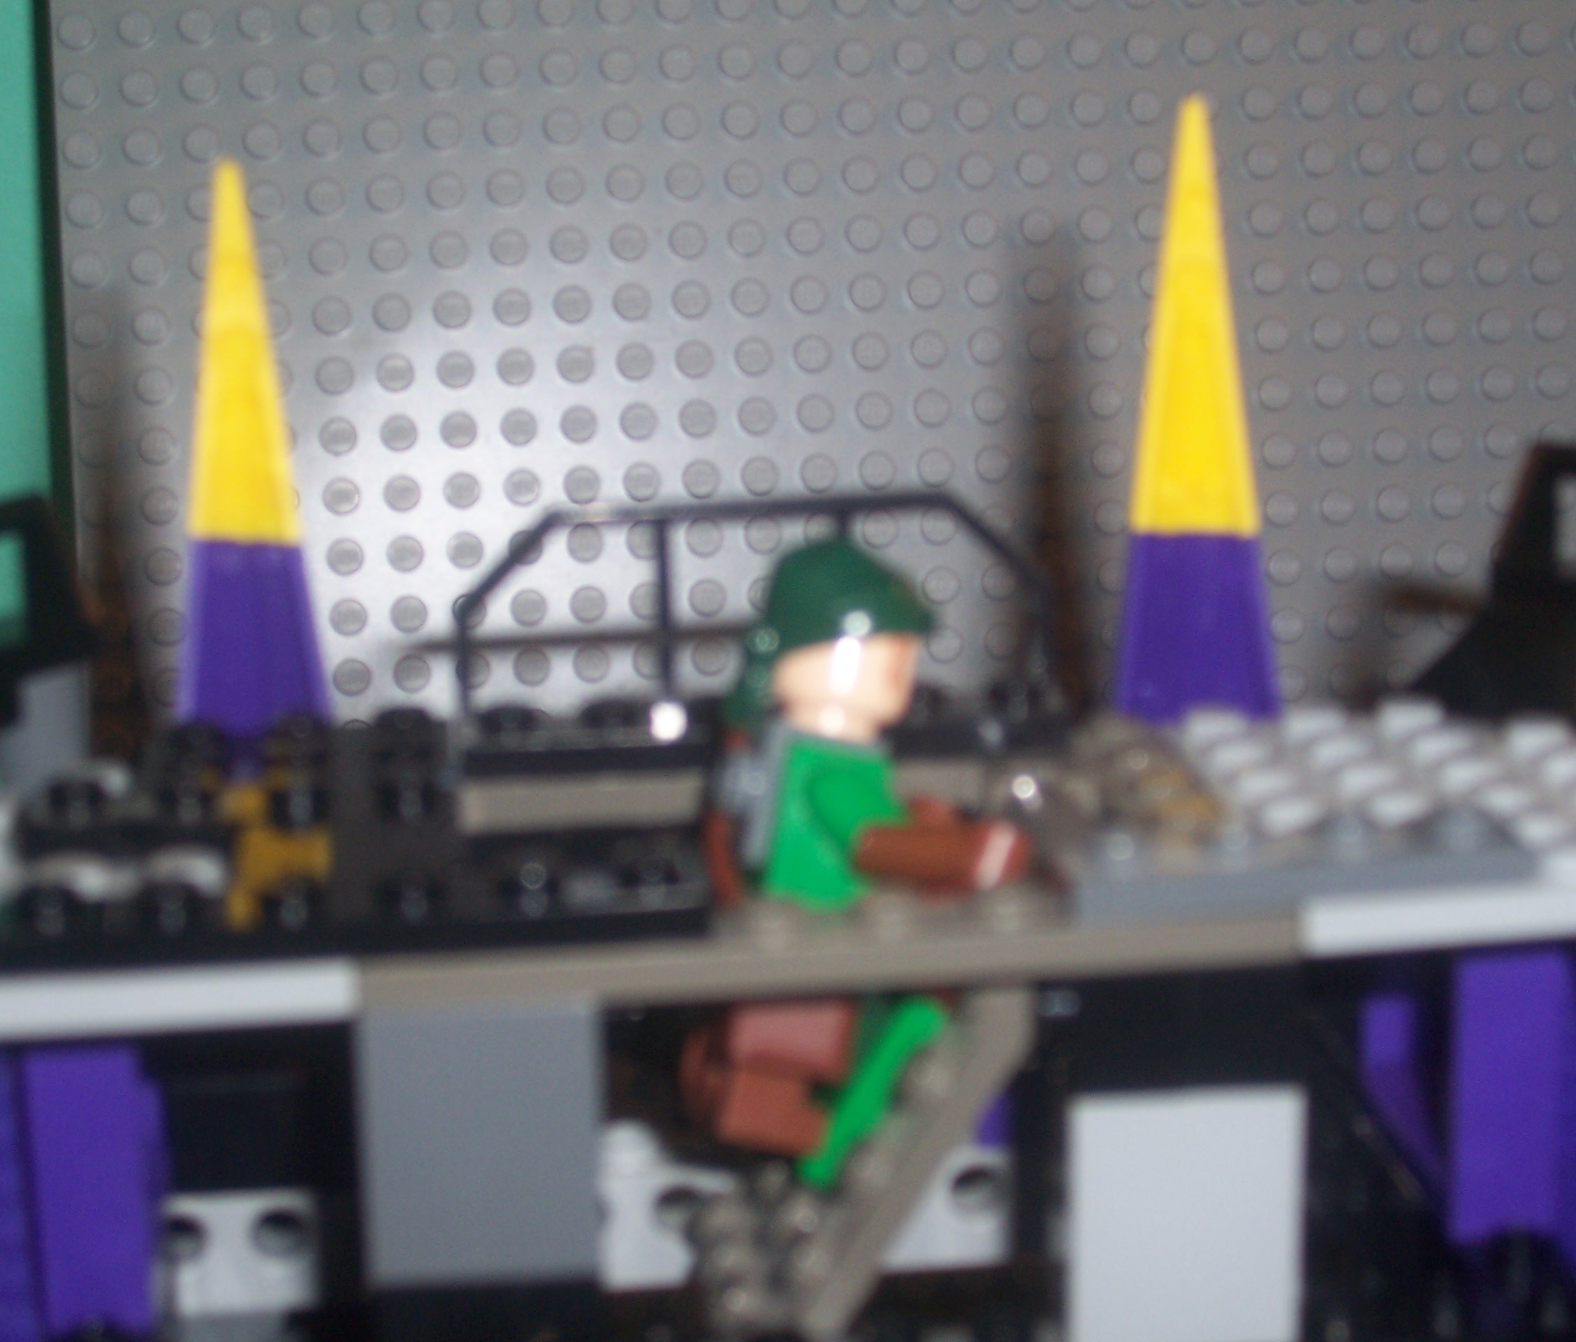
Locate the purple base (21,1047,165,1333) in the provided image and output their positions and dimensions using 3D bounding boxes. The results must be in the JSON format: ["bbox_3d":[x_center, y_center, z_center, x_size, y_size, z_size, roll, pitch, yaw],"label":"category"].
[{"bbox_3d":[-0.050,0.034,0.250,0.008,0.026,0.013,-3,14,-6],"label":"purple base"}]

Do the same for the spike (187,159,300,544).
[{"bbox_3d":[-0.045,-0.026,0.277,0.009,0.030,0.009,-3,14,-6],"label":"spike"}]

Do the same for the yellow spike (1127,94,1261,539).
[{"bbox_3d":[0.033,-0.029,0.278,0.011,0.035,0.010,-3,14,-6],"label":"yellow spike"}]

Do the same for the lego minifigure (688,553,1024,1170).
[{"bbox_3d":[0.005,0.013,0.244,0.021,0.043,0.020,1,14,-11],"label":"lego minifigure"}]

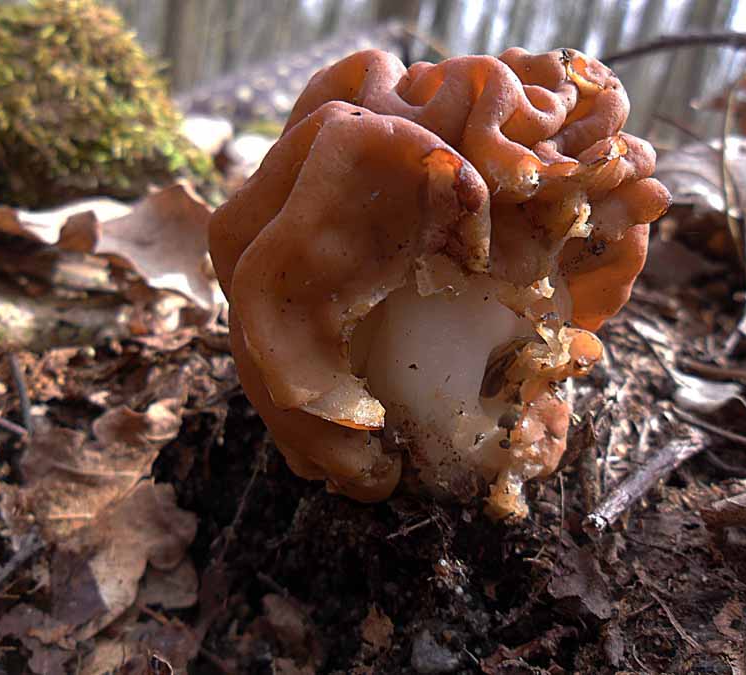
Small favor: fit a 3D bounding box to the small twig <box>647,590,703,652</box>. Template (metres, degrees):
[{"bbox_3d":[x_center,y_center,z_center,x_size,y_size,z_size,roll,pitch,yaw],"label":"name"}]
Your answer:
[{"bbox_3d":[0.076,0.071,0.176,0.002,0.002,0.020,-4,25,-15],"label":"small twig"}]

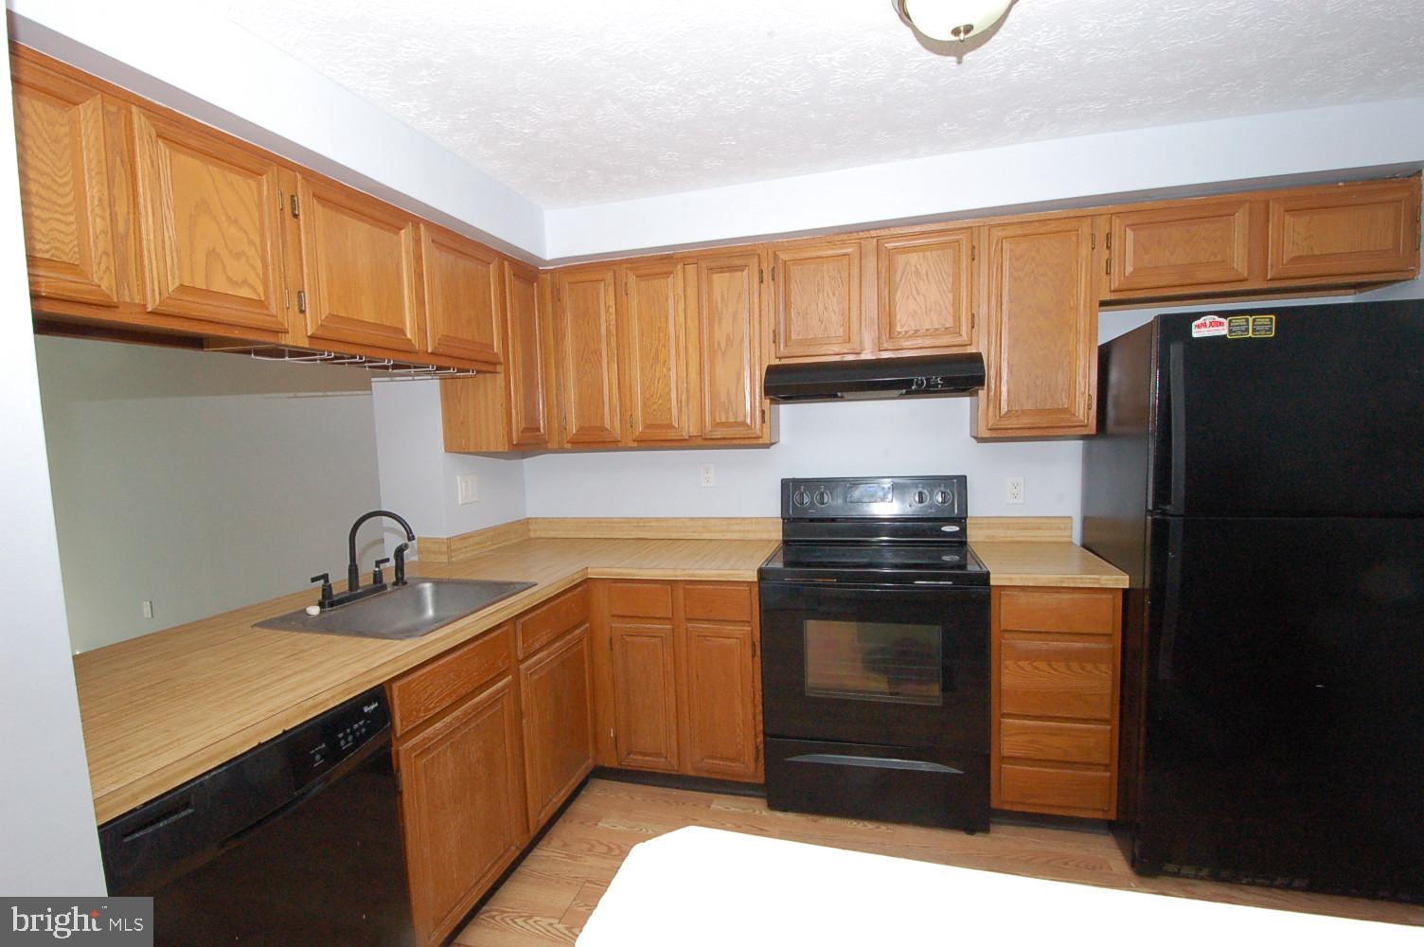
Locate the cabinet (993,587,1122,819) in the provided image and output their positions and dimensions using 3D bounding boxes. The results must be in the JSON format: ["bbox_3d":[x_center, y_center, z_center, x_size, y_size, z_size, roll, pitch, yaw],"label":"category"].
[{"bbox_3d":[1.192,0.724,2.223,0.375,0.763,0.622,-1,4,15],"label":"cabinet"}]

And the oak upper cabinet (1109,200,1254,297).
[{"bbox_3d":[1.624,-0.780,2.158,0.413,0.262,0.305,-1,4,15],"label":"oak upper cabinet"}]

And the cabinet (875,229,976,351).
[{"bbox_3d":[0.843,-0.693,2.376,0.352,0.435,0.305,-1,4,15],"label":"cabinet"}]

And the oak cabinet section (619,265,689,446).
[{"bbox_3d":[-0.190,-0.510,2.597,0.288,0.735,0.312,-1,5,15],"label":"oak cabinet section"}]

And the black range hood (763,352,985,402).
[{"bbox_3d":[0.629,-0.369,2.362,0.766,0.132,0.490,-1,4,15],"label":"black range hood"}]

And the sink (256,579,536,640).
[{"bbox_3d":[-0.934,0.490,1.861,0.557,0.177,0.570,-1,4,15],"label":"sink"}]

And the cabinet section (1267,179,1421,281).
[{"bbox_3d":[1.991,-0.764,1.993,0.402,0.295,0.312,-1,5,15],"label":"cabinet section"}]

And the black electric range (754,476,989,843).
[{"bbox_3d":[0.631,0.632,2.348,0.767,1.193,0.640,-1,4,15],"label":"black electric range"}]

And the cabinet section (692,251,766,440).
[{"bbox_3d":[0.109,-0.514,2.517,0.287,0.738,0.312,-1,5,15],"label":"cabinet section"}]

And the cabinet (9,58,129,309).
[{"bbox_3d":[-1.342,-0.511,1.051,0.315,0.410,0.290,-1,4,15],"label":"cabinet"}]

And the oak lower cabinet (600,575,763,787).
[{"bbox_3d":[-0.061,0.758,2.566,0.683,0.770,0.620,-1,4,15],"label":"oak lower cabinet"}]

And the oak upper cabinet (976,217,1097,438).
[{"bbox_3d":[1.217,-0.535,2.287,0.395,0.776,0.305,-1,4,15],"label":"oak upper cabinet"}]

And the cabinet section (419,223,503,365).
[{"bbox_3d":[-1.014,-0.602,2.127,0.313,0.415,0.415,-1,5,15],"label":"cabinet section"}]

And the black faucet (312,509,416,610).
[{"bbox_3d":[-1.063,0.263,1.925,0.265,0.282,0.325,-1,4,15],"label":"black faucet"}]

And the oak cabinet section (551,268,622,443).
[{"bbox_3d":[-0.482,-0.505,2.675,0.293,0.735,0.312,-1,5,15],"label":"oak cabinet section"}]

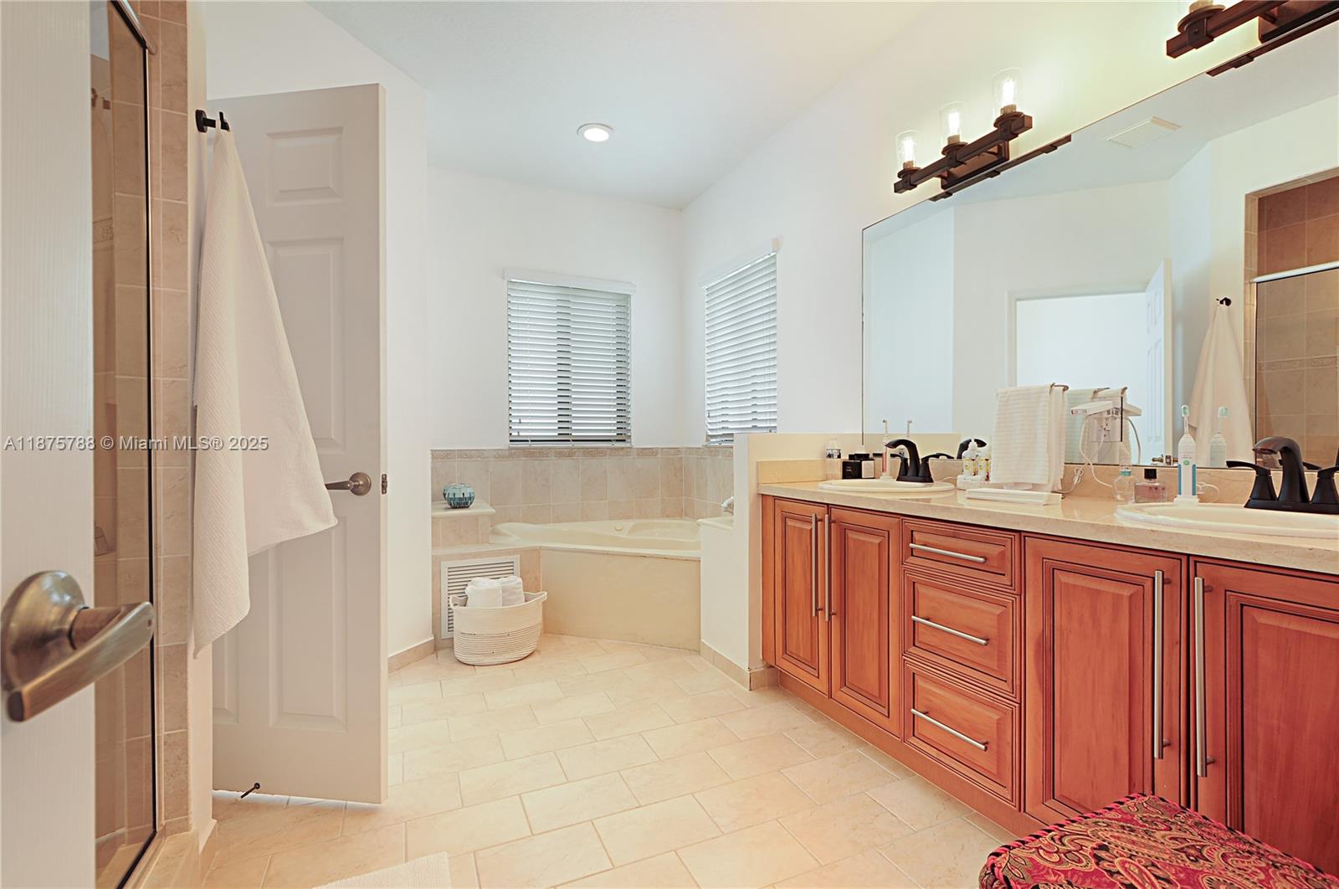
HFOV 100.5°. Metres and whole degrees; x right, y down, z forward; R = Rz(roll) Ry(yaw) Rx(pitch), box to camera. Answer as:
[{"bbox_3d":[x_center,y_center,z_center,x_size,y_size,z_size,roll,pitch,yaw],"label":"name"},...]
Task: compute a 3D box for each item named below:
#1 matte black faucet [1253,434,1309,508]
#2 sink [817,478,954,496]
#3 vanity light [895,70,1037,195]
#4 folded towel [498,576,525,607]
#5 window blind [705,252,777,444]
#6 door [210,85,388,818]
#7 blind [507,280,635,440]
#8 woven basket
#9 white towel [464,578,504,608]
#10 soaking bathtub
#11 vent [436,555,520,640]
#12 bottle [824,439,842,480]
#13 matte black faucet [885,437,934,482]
[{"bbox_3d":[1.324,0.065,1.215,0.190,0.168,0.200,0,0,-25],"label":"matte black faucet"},{"bbox_3d":[0.806,0.243,2.121,0.460,0.180,0.510,0,0,-26],"label":"sink"},{"bbox_3d":[1.059,-1.117,2.038,0.160,0.245,0.540,0,0,-25],"label":"vanity light"},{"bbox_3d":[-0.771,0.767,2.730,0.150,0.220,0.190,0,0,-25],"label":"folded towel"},{"bbox_3d":[0.442,-0.552,3.624,0.050,1.110,0.860,0,0,-26],"label":"window blind"},{"bbox_3d":[-1.210,-0.002,1.640,0.800,2.032,0.036,0,0,7],"label":"door"},{"bbox_3d":[-0.678,-0.543,3.862,0.860,1.100,0.050,0,0,-26],"label":"blind"},{"bbox_3d":[-0.833,0.887,2.748,0.460,0.266,0.350,0,0,-26],"label":"woven basket"},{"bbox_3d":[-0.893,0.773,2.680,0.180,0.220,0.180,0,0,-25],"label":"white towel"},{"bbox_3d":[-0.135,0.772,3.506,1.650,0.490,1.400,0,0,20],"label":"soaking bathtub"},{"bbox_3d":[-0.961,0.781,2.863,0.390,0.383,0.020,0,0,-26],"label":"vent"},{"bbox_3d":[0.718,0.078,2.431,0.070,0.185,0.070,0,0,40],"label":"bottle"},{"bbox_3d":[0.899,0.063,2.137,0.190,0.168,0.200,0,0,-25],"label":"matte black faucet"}]

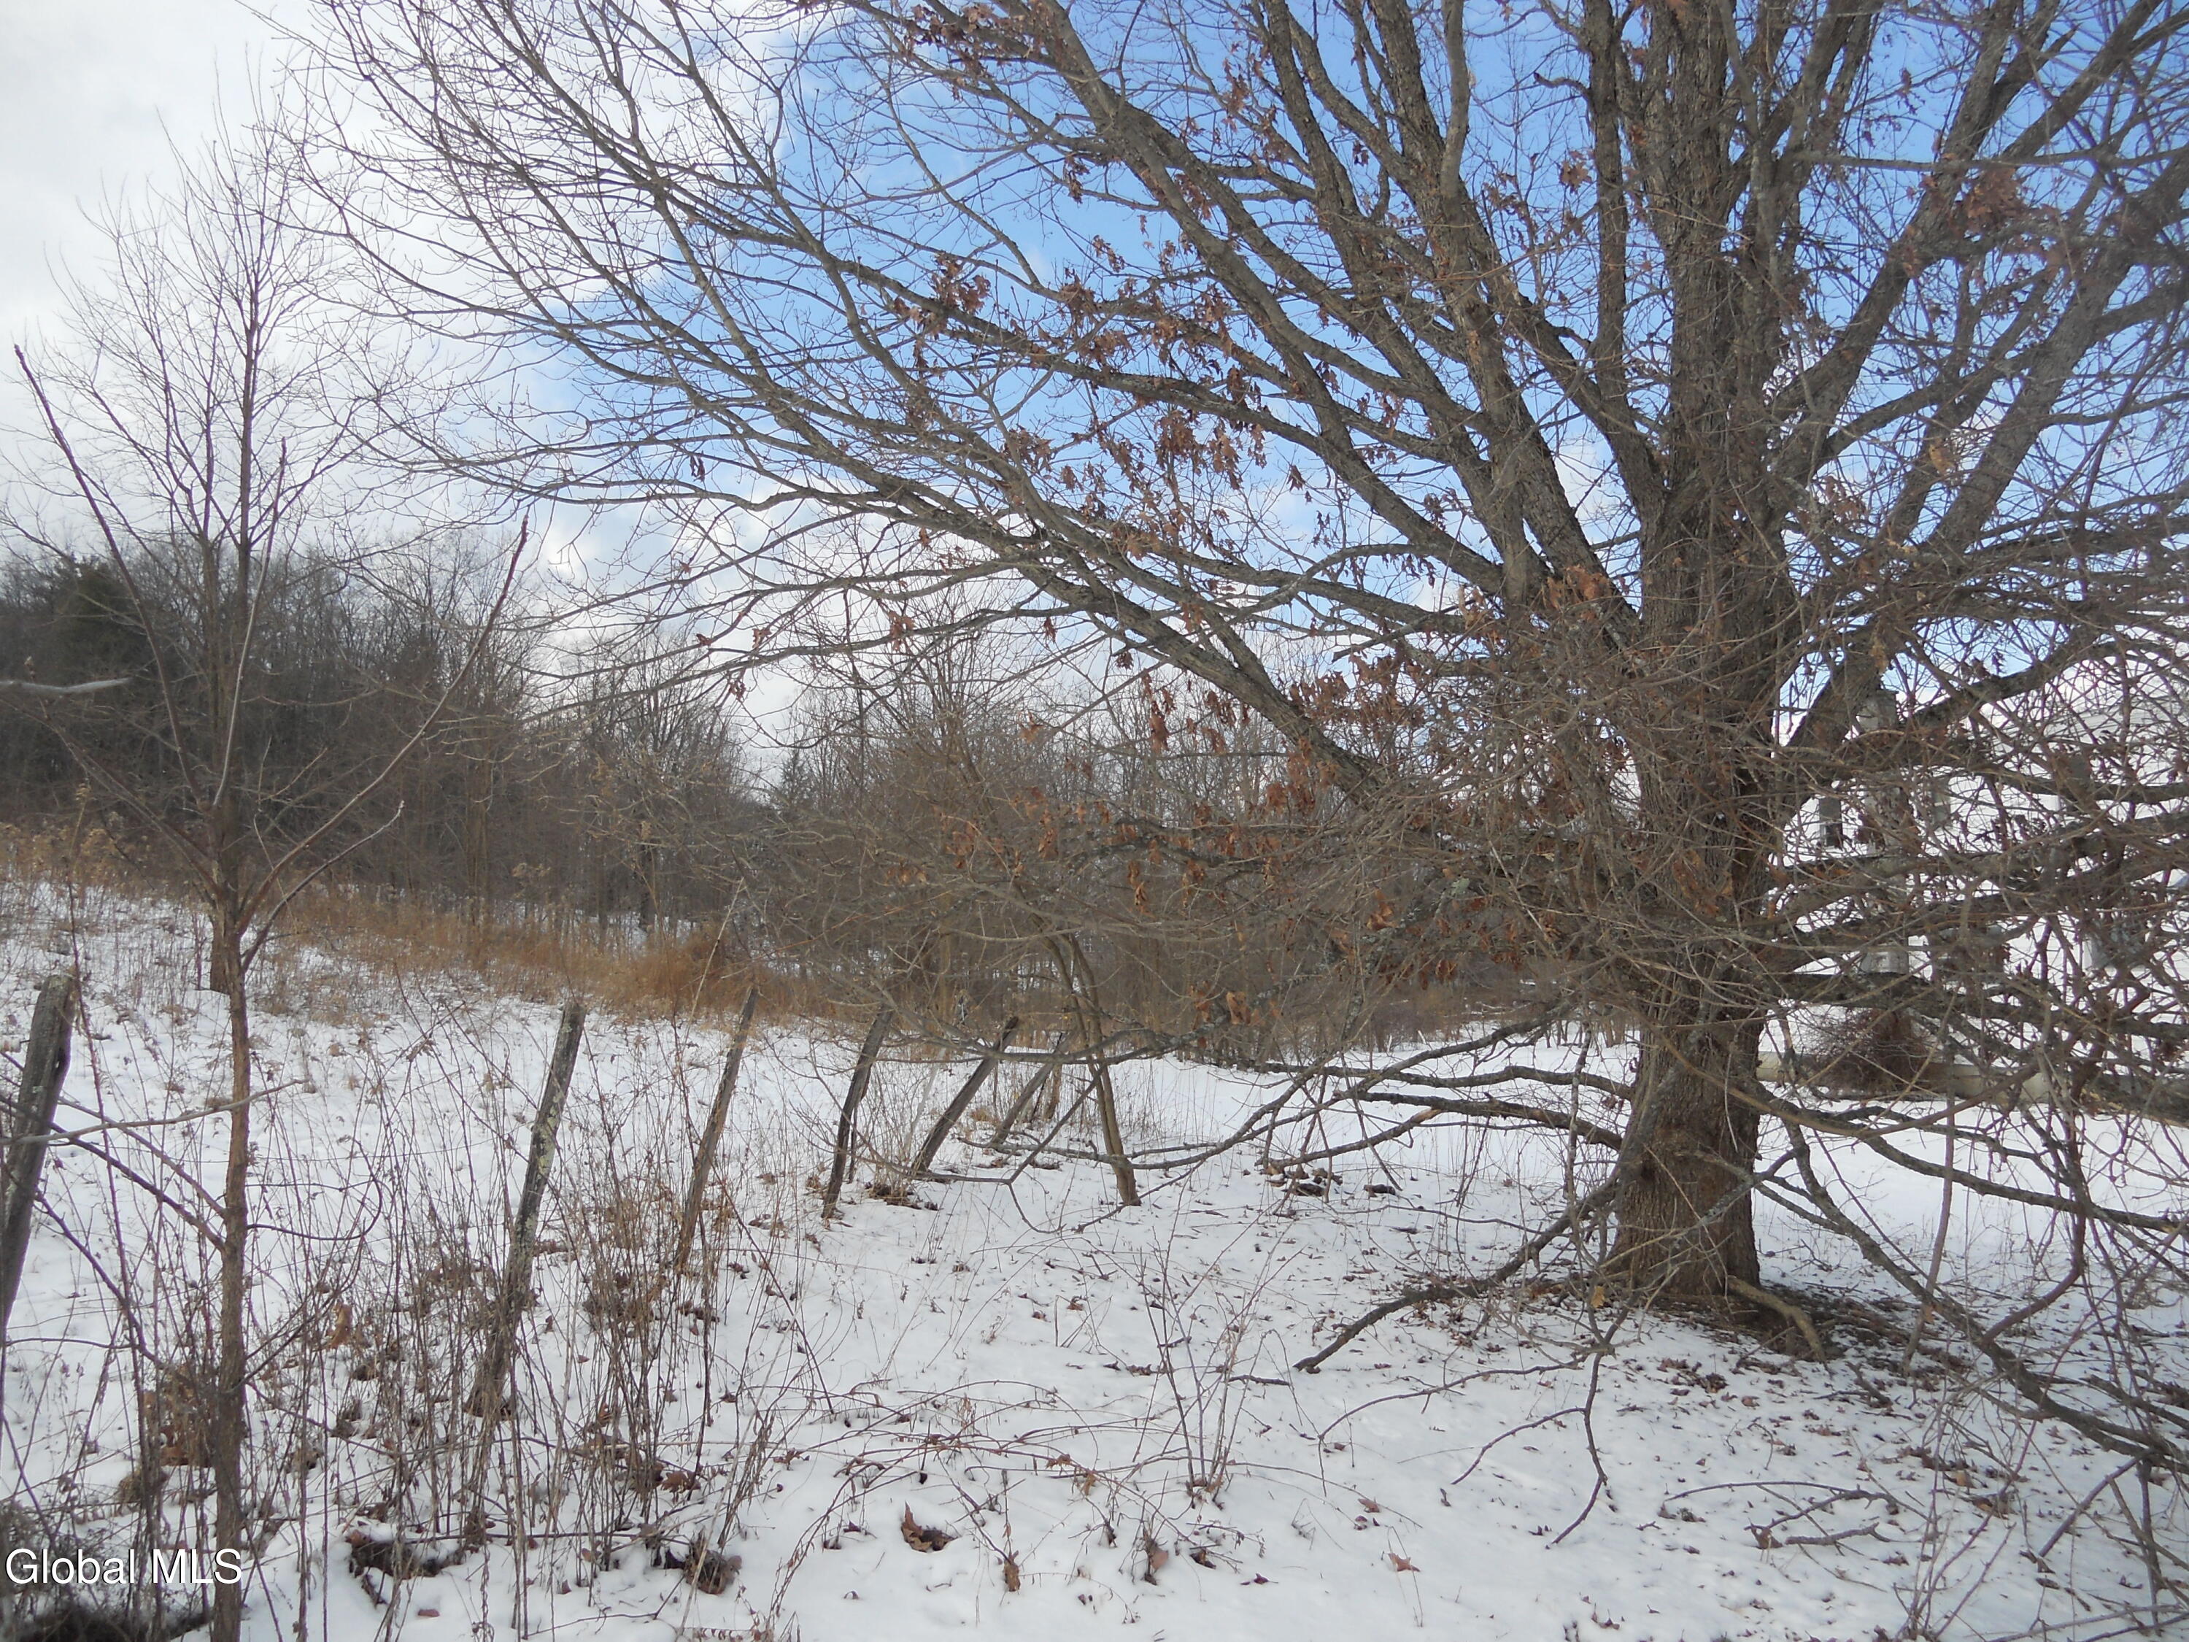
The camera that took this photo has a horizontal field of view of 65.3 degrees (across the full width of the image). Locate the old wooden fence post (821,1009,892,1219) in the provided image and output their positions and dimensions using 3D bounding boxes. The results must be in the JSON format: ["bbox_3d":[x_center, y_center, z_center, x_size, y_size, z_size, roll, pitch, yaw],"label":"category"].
[{"bbox_3d":[-1.327,1.627,9.500,0.130,1.210,0.110,15,-3,0],"label":"old wooden fence post"}]

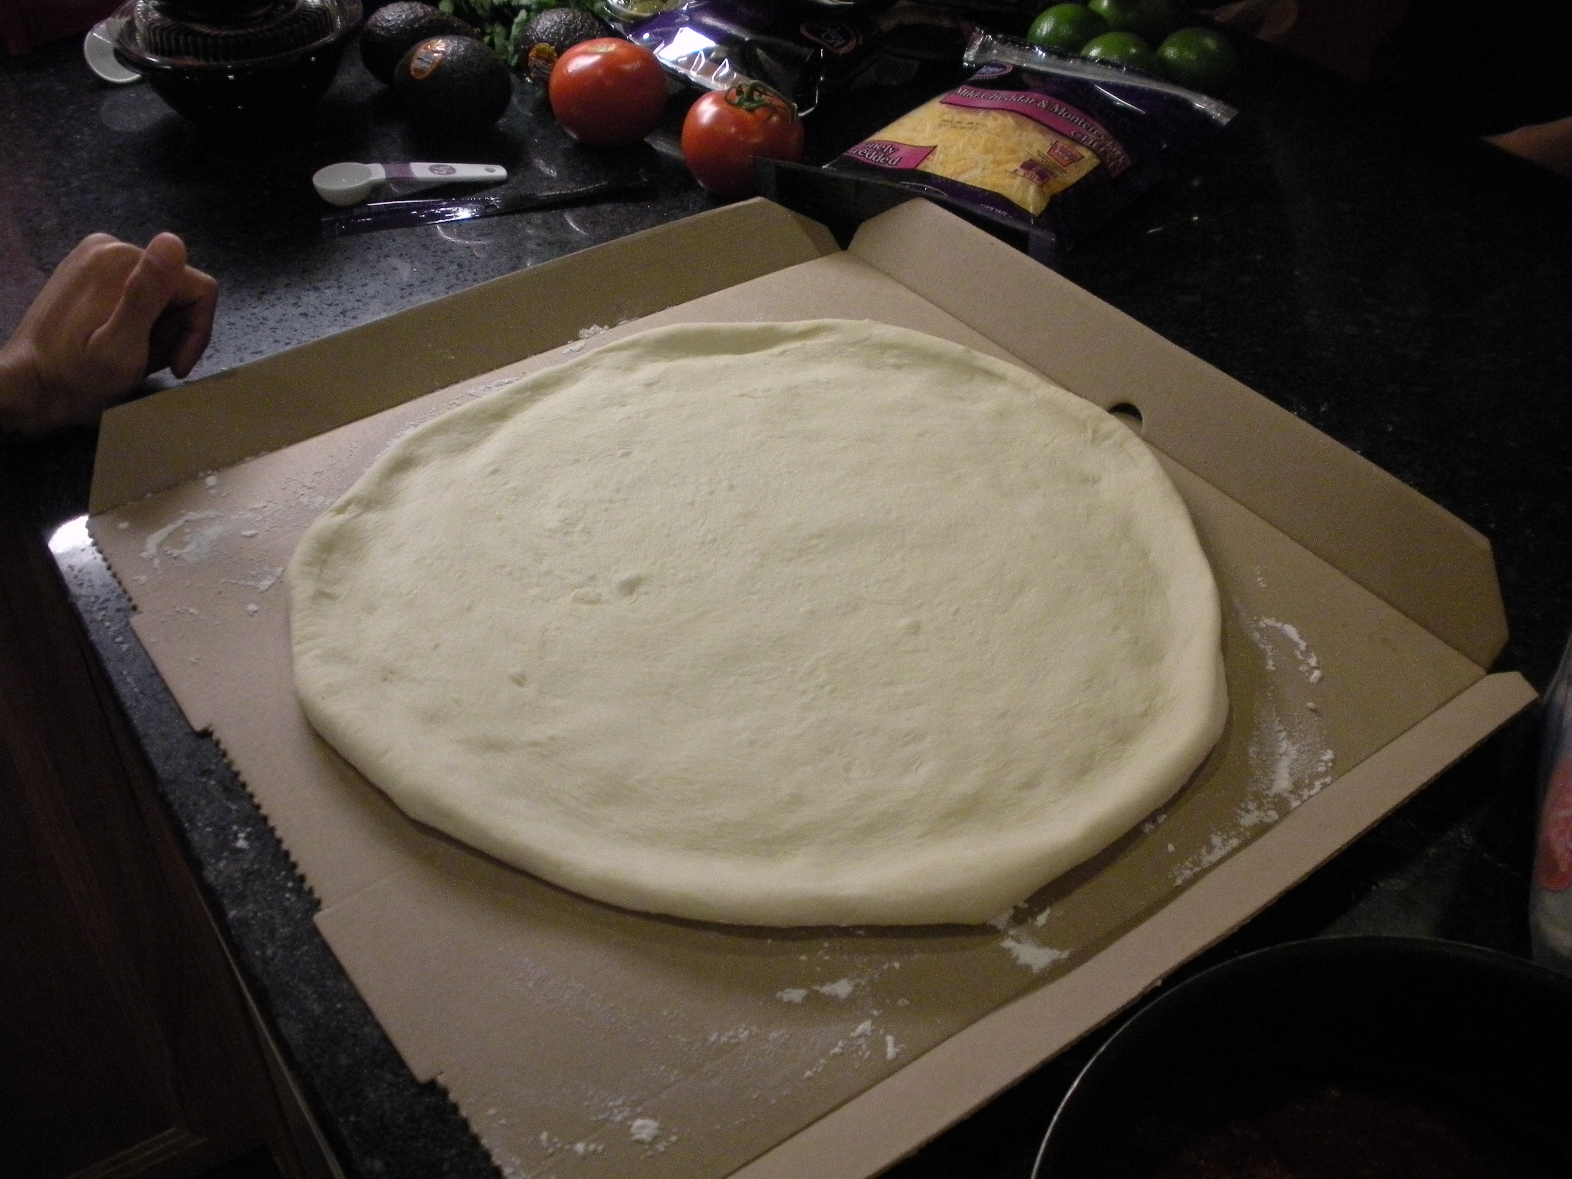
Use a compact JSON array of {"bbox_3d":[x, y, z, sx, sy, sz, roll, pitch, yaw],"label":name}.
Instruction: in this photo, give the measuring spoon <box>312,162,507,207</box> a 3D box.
[{"bbox_3d":[-0.211,-0.230,0.896,0.107,0.021,0.033,-13,43,-16],"label":"measuring spoon"}]

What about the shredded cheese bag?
[{"bbox_3d":[0.137,-0.265,0.930,0.177,0.038,0.205,25,46,25],"label":"shredded cheese bag"}]

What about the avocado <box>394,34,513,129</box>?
[{"bbox_3d":[-0.200,-0.304,0.956,0.073,0.055,0.055,11,42,12],"label":"avocado"}]

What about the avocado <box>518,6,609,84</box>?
[{"bbox_3d":[-0.136,-0.333,0.991,0.055,0.055,0.067,-20,45,-22],"label":"avocado"}]

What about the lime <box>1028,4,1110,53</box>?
[{"bbox_3d":[0.182,-0.349,1.020,0.052,0.049,0.052,1,41,0],"label":"lime"}]

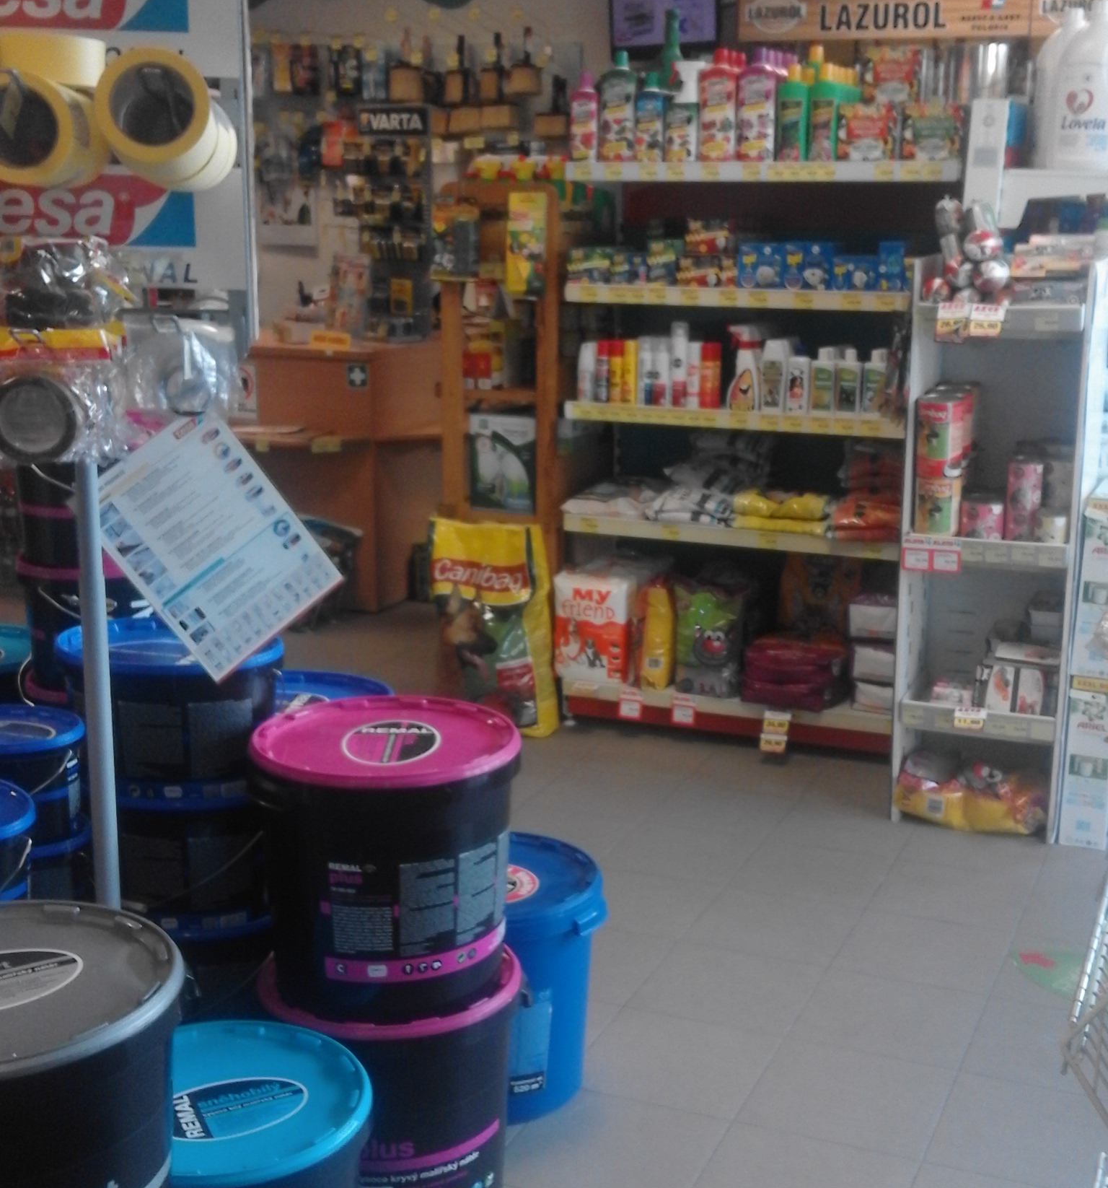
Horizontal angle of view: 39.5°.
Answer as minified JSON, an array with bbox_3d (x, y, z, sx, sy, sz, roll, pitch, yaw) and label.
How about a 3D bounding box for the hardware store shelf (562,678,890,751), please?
[{"bbox_3d":[0.553,0.278,4.215,0.985,0.088,0.412,6,15,22],"label":"hardware store shelf"}]

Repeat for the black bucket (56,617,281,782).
[{"bbox_3d":[-0.599,0.172,2.430,0.345,0.205,0.345,-1,14,-6],"label":"black bucket"}]

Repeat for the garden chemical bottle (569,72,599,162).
[{"bbox_3d":[0.074,-1.211,3.925,0.060,0.216,0.047,6,15,22],"label":"garden chemical bottle"}]

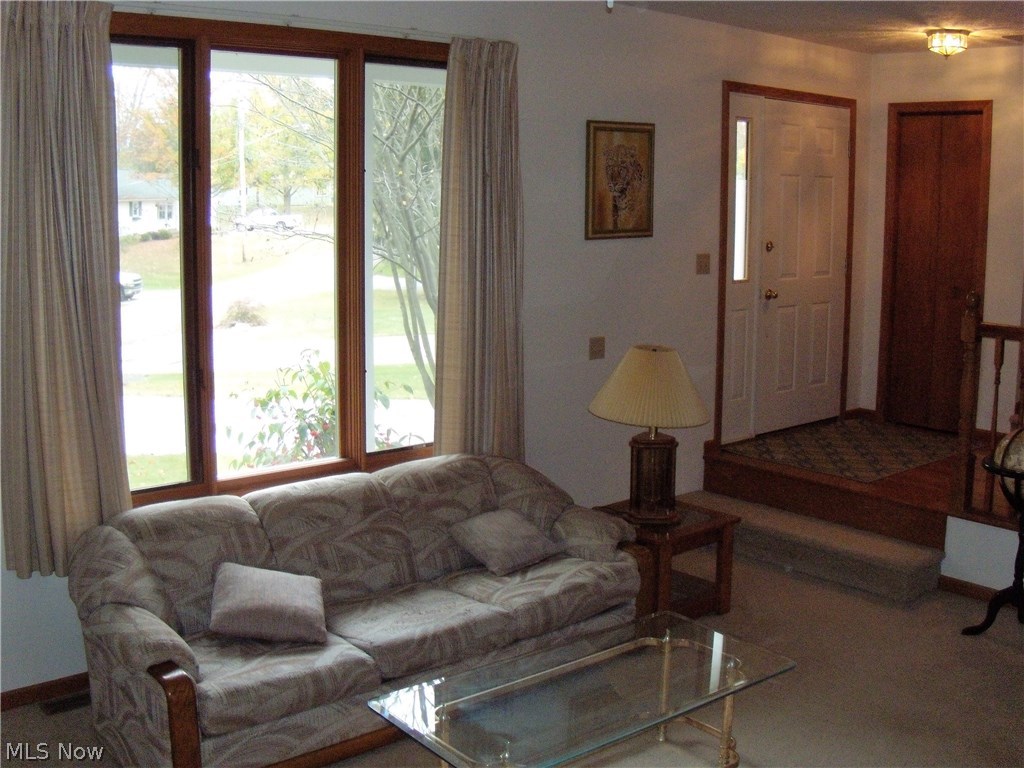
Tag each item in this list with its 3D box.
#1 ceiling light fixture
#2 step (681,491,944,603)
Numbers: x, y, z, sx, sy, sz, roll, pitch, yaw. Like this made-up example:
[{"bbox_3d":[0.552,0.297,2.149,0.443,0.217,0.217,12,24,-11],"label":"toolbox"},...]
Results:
[{"bbox_3d":[2.308,-1.808,5.652,0.250,0.135,0.250,-8,13,-40],"label":"ceiling light fixture"},{"bbox_3d":[1.448,0.810,5.449,0.330,0.185,1.530,-8,13,-40],"label":"step"}]

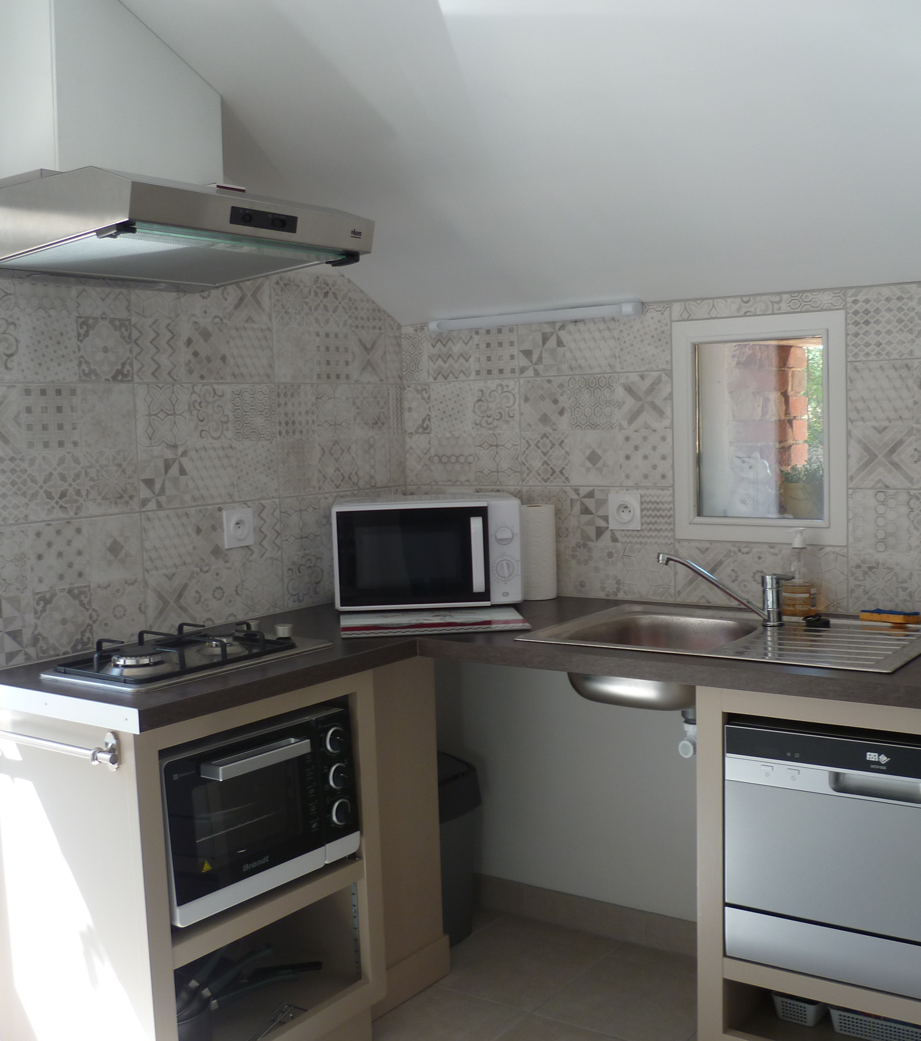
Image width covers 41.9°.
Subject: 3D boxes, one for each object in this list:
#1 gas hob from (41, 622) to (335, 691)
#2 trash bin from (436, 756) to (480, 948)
[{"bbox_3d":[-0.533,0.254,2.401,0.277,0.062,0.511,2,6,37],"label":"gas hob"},{"bbox_3d":[-0.119,0.874,3.192,0.300,0.469,0.241,2,6,33],"label":"trash bin"}]

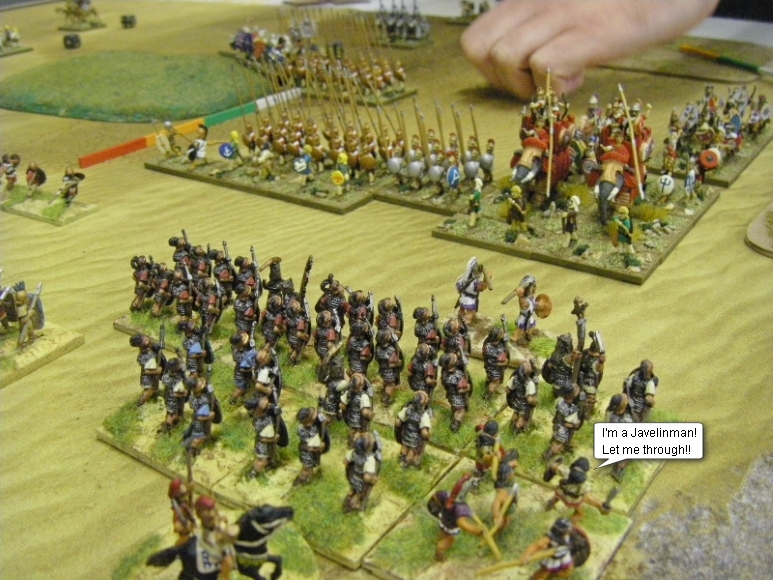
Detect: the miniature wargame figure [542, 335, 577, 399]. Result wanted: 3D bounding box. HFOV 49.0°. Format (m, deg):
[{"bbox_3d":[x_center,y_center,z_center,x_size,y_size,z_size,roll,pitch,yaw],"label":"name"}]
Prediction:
[{"bbox_3d":[0.041,0.019,0.204,0.009,0.019,0.009,13,31,27],"label":"miniature wargame figure"}]

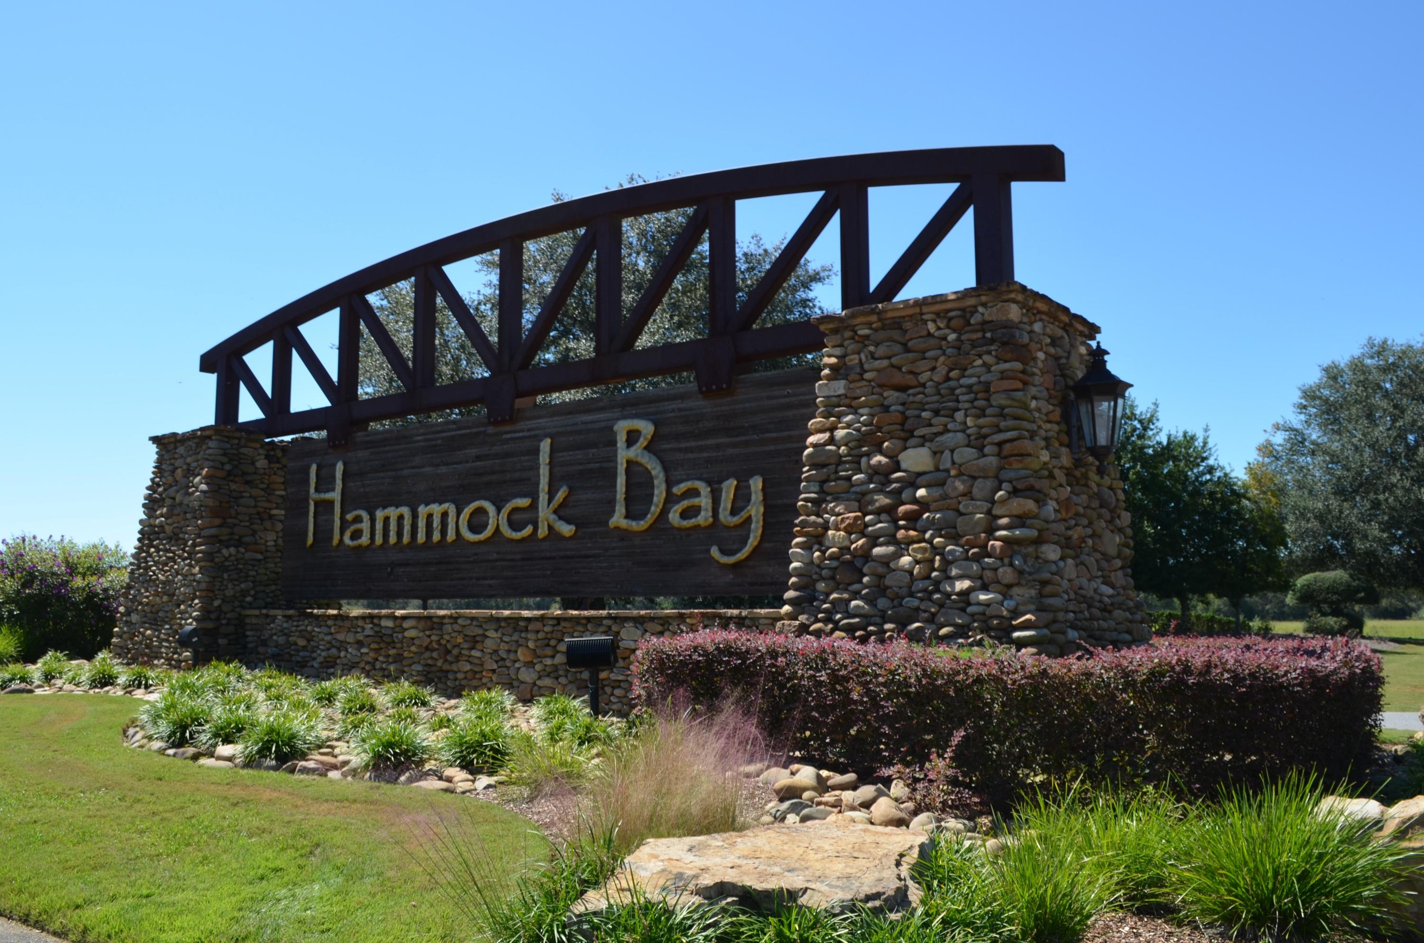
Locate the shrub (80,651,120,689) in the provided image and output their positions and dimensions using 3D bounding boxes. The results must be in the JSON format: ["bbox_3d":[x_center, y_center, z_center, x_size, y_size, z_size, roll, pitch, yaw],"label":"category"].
[{"bbox_3d":[-6.437,2.086,11.200,0.421,0.397,0.421,4,-8,-29],"label":"shrub"}]

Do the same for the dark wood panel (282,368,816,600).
[{"bbox_3d":[-1.973,0.317,10.527,7.883,1.851,0.130,-5,-9,36],"label":"dark wood panel"}]

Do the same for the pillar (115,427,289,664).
[{"bbox_3d":[-5.868,0.983,13.237,1.914,2.766,2.080,-5,-9,36],"label":"pillar"}]

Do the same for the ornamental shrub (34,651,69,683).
[{"bbox_3d":[-7.317,2.167,11.800,0.382,0.357,0.382,5,-9,-31],"label":"ornamental shrub"}]

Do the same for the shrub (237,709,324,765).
[{"bbox_3d":[-2.957,1.816,7.300,0.587,0.381,0.587,3,-8,-21],"label":"shrub"}]

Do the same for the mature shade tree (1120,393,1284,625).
[{"bbox_3d":[18.576,1.668,41.000,7.148,9.026,7.148,-3,-8,24],"label":"mature shade tree"}]

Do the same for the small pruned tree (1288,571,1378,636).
[{"bbox_3d":[23.384,4.966,40.000,3.299,2.546,3.134,-4,-9,30],"label":"small pruned tree"}]

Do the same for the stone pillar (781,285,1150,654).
[{"bbox_3d":[1.838,0.253,7.604,2.018,2.683,2.122,-5,-9,36],"label":"stone pillar"}]

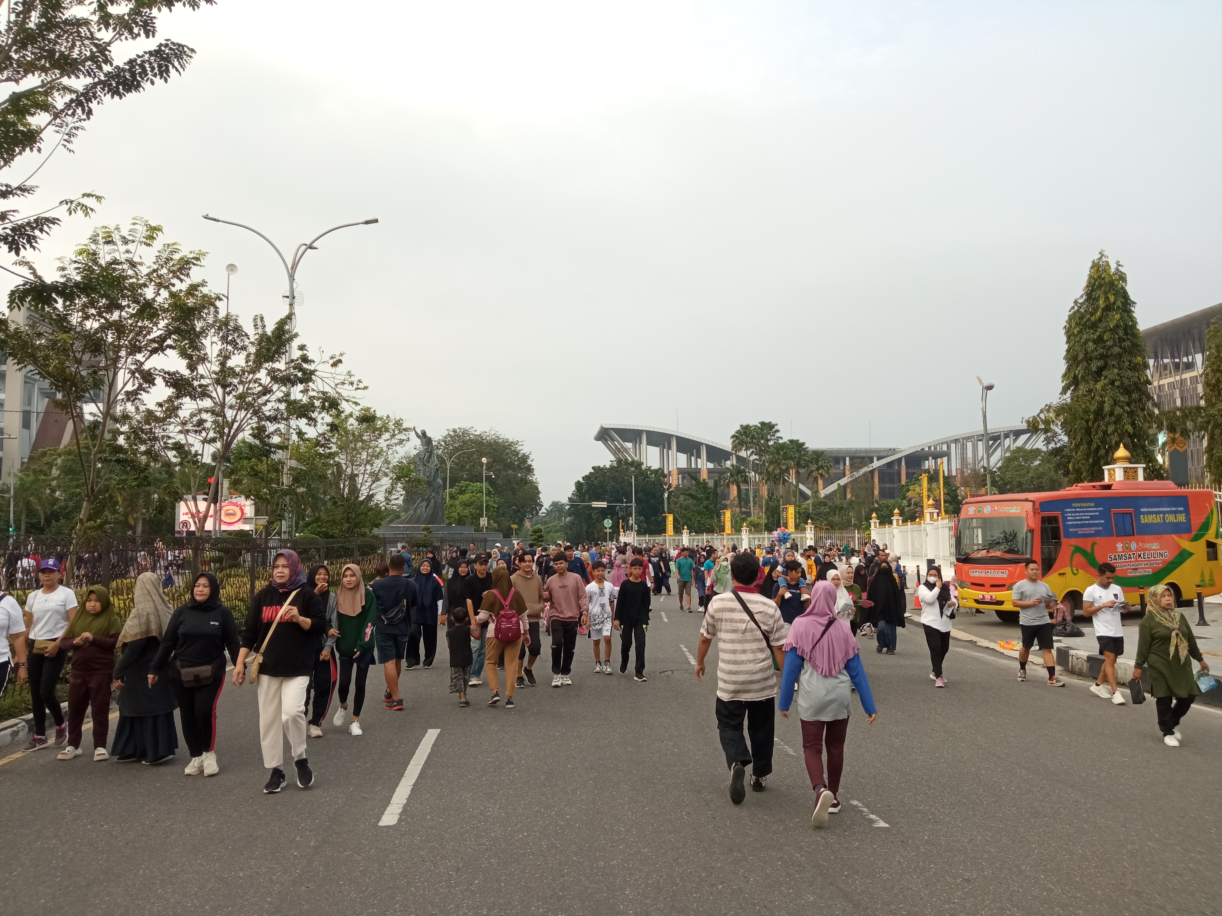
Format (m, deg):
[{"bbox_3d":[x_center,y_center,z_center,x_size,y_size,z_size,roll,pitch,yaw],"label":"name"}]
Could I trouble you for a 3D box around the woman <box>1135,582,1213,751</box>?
[{"bbox_3d":[5.160,1.878,8.769,0.660,1.470,0.460,-1,-5,3],"label":"woman"}]

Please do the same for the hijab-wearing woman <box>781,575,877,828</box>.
[{"bbox_3d":[1.390,1.537,6.128,0.600,1.490,0.520,0,-5,-5],"label":"hijab-wearing woman"}]

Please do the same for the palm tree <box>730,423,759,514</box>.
[{"bbox_3d":[16.694,4.024,118.118,3.900,16.808,3.900,0,-5,0],"label":"palm tree"}]

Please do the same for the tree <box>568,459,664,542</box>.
[{"bbox_3d":[0.643,7.346,141.919,14.300,14.609,13.000,0,-5,0],"label":"tree"}]

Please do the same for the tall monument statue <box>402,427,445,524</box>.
[{"bbox_3d":[-15.892,1.469,79.198,4.100,8.152,3.600,-2,-6,19],"label":"tall monument statue"}]

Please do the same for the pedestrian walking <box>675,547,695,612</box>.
[{"bbox_3d":[1.990,3.270,25.639,0.500,1.700,0.420,0,-5,-6],"label":"pedestrian walking"}]

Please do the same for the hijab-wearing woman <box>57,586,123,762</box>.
[{"bbox_3d":[-4.281,1.748,7.835,0.520,1.390,0.380,0,-5,-5],"label":"hijab-wearing woman"}]

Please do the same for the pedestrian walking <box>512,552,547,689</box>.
[{"bbox_3d":[-1.042,2.008,12.002,0.480,1.665,0.500,0,-5,-7],"label":"pedestrian walking"}]

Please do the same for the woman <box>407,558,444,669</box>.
[{"bbox_3d":[-2.640,2.213,13.620,0.540,1.553,0.360,0,-5,-5],"label":"woman"}]

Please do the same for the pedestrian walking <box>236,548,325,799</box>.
[{"bbox_3d":[-2.290,1.459,6.598,0.620,1.643,0.450,0,-5,-2],"label":"pedestrian walking"}]

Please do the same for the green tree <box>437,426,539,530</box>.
[{"bbox_3d":[-11.990,3.545,92.057,10.500,12.988,10.000,0,-5,0],"label":"green tree"}]

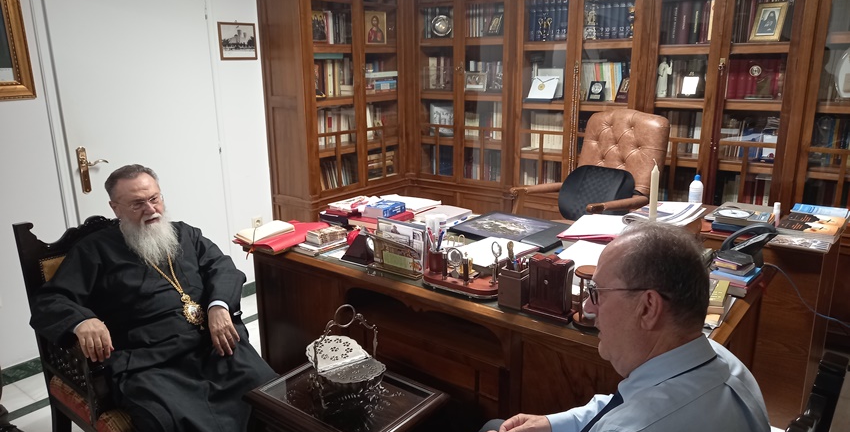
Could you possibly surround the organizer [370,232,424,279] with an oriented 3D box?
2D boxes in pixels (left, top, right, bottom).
[{"bbox_3d":[-0.102,0.139,2.319,0.250,0.135,0.100,10,18,36],"label":"organizer"}]

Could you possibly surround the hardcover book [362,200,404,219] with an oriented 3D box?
[{"bbox_3d":[-0.203,-0.035,2.879,0.145,0.037,0.145,10,18,36],"label":"hardcover book"}]

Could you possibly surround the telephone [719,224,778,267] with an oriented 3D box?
[{"bbox_3d":[1.253,0.103,2.365,0.200,0.150,0.190,10,18,36],"label":"telephone"}]

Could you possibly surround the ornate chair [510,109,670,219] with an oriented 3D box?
[{"bbox_3d":[0.848,0.058,3.461,0.660,1.260,0.660,-8,16,-25],"label":"ornate chair"}]

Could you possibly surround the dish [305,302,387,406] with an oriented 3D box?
[{"bbox_3d":[-0.231,0.431,1.894,0.200,0.305,0.245,-12,18,-37],"label":"dish"}]

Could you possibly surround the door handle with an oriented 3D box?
[{"bbox_3d":[-1.743,-0.247,3.236,0.060,0.245,0.145,10,18,36],"label":"door handle"}]

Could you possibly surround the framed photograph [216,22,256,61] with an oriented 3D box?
[{"bbox_3d":[-1.163,-1.093,3.851,0.020,0.224,0.277,10,18,36],"label":"framed photograph"}]

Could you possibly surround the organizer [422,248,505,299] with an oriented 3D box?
[{"bbox_3d":[0.139,0.177,2.145,0.335,0.140,0.140,11,18,37],"label":"organizer"}]

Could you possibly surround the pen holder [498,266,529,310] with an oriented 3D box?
[{"bbox_3d":[0.292,0.231,1.974,0.082,0.120,0.082,10,18,36],"label":"pen holder"}]

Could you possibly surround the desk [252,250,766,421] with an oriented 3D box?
[{"bbox_3d":[0.310,0.531,2.613,1.860,0.780,1.110,11,18,37],"label":"desk"}]

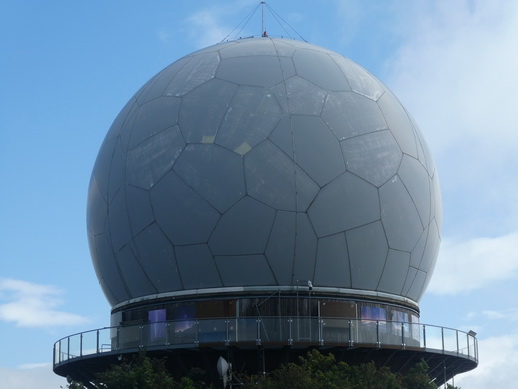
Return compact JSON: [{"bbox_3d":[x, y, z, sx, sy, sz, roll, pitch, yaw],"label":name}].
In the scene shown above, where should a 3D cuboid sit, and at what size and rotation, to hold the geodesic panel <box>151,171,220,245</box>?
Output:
[{"bbox_3d":[-3.386,0.564,66.796,3.697,3.568,0.269,-7,-6,24],"label":"geodesic panel"}]

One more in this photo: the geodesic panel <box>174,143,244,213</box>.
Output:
[{"bbox_3d":[-2.285,-0.737,66.562,3.543,3.463,0.264,-5,-13,16],"label":"geodesic panel"}]

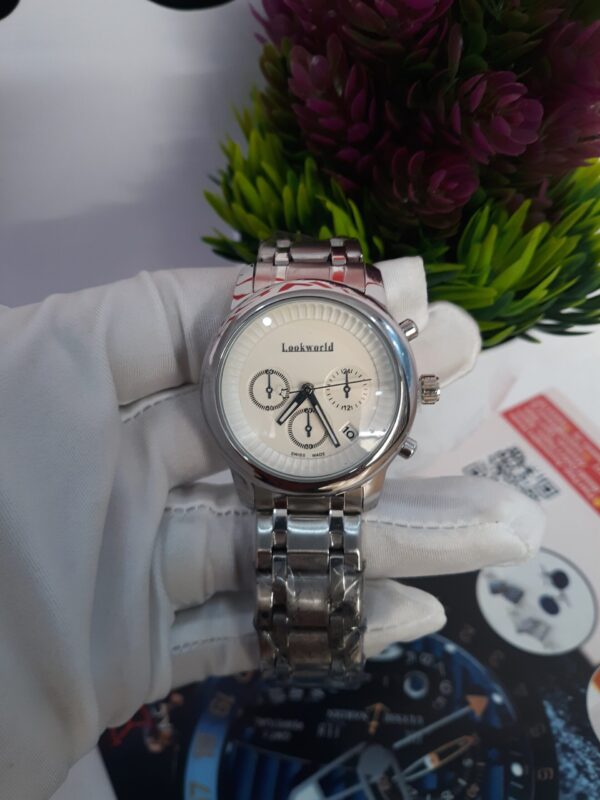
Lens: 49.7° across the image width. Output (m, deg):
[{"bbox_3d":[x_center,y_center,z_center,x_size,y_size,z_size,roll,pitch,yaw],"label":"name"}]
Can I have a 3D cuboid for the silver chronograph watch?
[{"bbox_3d":[0.004,0.012,0.145,0.047,0.093,0.042,0,0,0],"label":"silver chronograph watch"}]

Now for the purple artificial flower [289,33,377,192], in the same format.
[{"bbox_3d":[0.013,-0.111,0.250,0.034,0.053,0.034,-8,43,8],"label":"purple artificial flower"}]

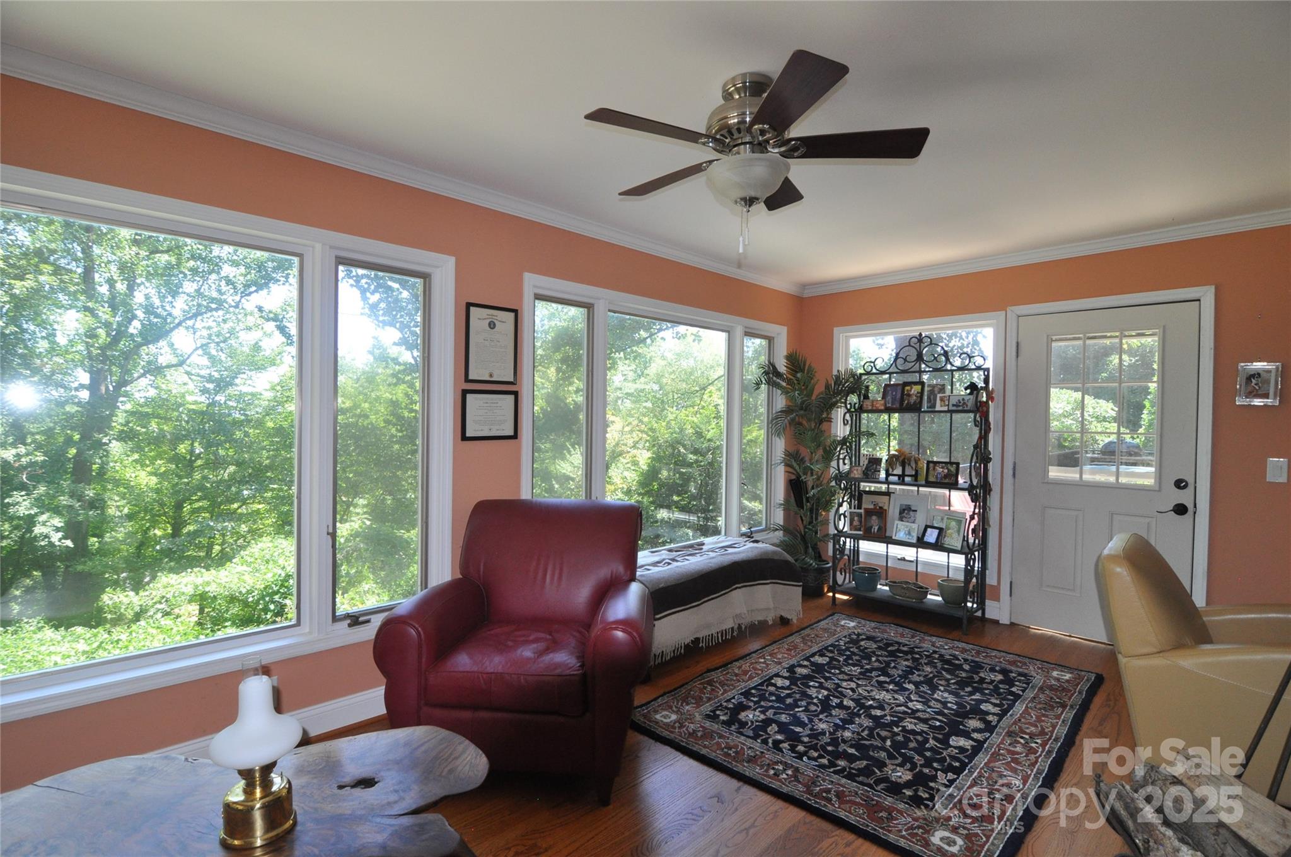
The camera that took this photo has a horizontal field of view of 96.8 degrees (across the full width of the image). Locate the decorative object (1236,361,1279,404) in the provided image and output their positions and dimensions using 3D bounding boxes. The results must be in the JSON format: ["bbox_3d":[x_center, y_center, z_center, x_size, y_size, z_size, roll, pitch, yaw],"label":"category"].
[{"bbox_3d":[3.158,-0.229,2.950,0.025,0.219,0.165,0,1,-43],"label":"decorative object"}]

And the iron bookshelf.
[{"bbox_3d":[1.822,0.303,3.984,0.420,1.990,0.930,0,1,-43],"label":"iron bookshelf"}]

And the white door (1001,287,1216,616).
[{"bbox_3d":[2.730,0.261,3.451,0.100,2.115,1.015,0,1,-43],"label":"white door"}]

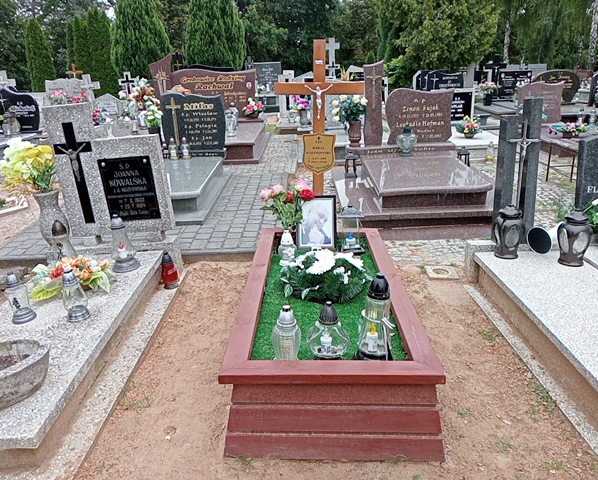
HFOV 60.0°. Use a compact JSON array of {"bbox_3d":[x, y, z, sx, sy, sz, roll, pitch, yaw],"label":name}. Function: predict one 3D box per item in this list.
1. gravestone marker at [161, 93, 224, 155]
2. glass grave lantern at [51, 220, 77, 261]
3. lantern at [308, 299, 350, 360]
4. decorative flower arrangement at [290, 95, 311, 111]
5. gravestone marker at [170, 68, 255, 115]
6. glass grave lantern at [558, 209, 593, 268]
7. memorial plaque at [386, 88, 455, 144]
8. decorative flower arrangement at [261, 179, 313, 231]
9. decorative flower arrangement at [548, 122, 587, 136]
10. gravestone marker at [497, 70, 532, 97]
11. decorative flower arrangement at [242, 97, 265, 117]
[{"bbox_3d":[-1.131,-1.234,5.500,0.700,0.660,0.130,-1,17,0],"label":"gravestone marker"},{"bbox_3d":[-1.452,0.028,3.220,0.145,0.310,0.145,-4,19,0],"label":"glass grave lantern"},{"bbox_3d":[0.119,0.363,2.090,0.171,0.245,0.171,-1,17,0],"label":"lantern"},{"bbox_3d":[0.027,-2.429,9.200,0.380,0.310,0.330,-1,17,0],"label":"decorative flower arrangement"},{"bbox_3d":[-1.688,-2.858,10.100,1.660,0.920,0.140,-1,18,2],"label":"gravestone marker"},{"bbox_3d":[1.865,-0.026,3.491,0.210,0.370,0.210,-1,18,0],"label":"glass grave lantern"},{"bbox_3d":[1.531,-1.575,6.601,0.868,0.686,0.090,-3,18,1],"label":"memorial plaque"},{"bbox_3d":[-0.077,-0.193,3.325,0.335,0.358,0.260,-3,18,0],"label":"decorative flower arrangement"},{"bbox_3d":[3.580,-1.453,6.870,0.470,0.196,0.290,-3,18,0],"label":"decorative flower arrangement"},{"bbox_3d":[4.256,-3.070,10.200,0.670,0.530,0.130,-1,17,0],"label":"gravestone marker"},{"bbox_3d":[-0.722,-2.140,8.300,0.380,0.360,0.340,-1,17,0],"label":"decorative flower arrangement"}]

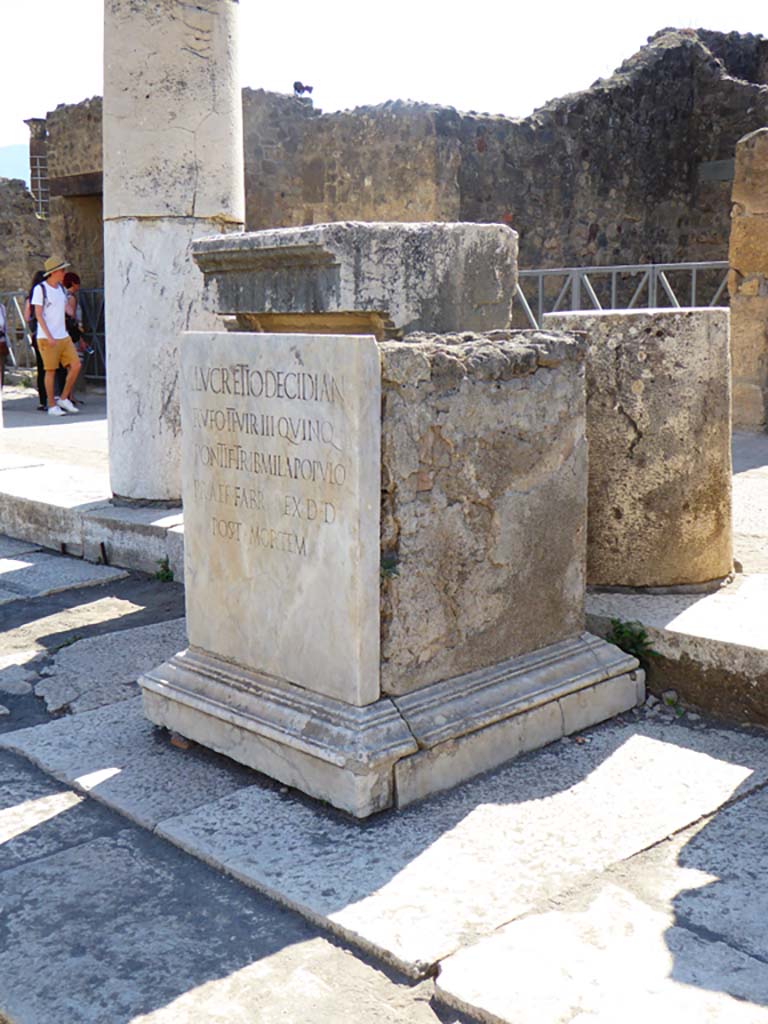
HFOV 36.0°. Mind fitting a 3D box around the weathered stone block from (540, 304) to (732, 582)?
[{"bbox_3d":[1.165,-0.329,5.501,0.867,1.188,0.867,0,10,0],"label":"weathered stone block"}]

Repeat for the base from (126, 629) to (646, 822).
[{"bbox_3d":[0.060,0.608,4.474,1.545,0.291,1.161,-10,14,-44],"label":"base"}]

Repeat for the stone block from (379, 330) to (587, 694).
[{"bbox_3d":[0.062,-0.091,4.339,1.097,1.142,0.884,-10,14,-44],"label":"stone block"}]

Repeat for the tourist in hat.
[{"bbox_3d":[-3.790,-2.028,13.591,0.500,1.760,0.500,5,11,26],"label":"tourist in hat"}]

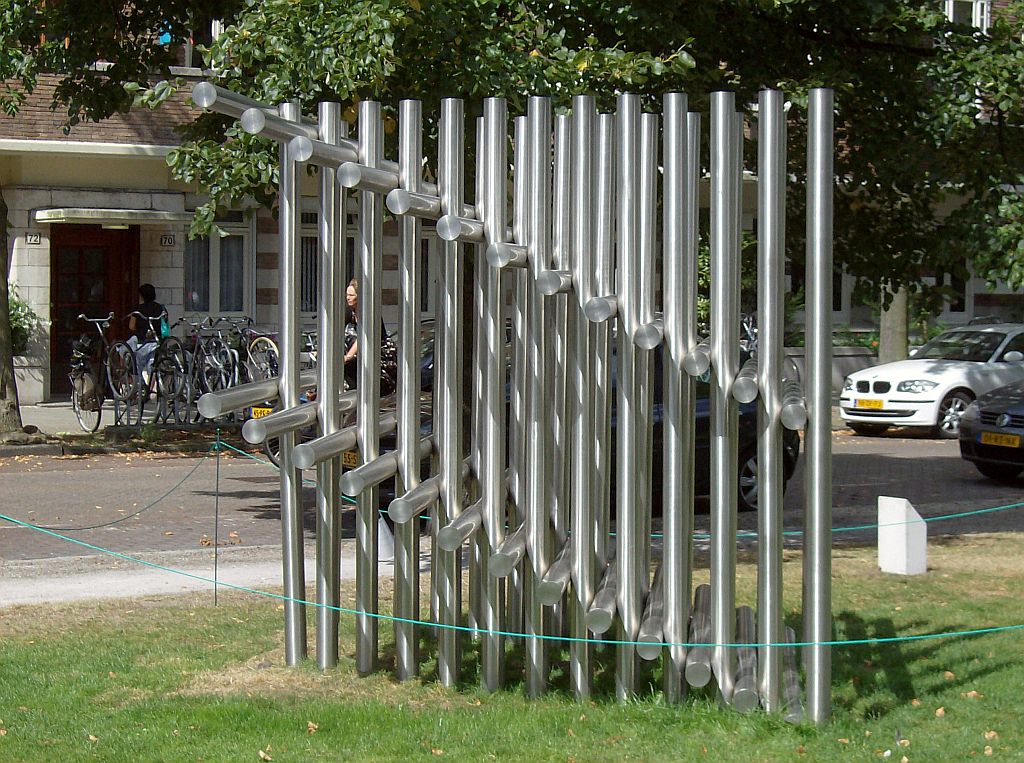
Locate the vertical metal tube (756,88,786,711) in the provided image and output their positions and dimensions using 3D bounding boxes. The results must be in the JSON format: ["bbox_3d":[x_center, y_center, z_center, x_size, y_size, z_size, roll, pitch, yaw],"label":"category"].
[{"bbox_3d":[1.081,0.082,10.465,0.102,2.605,0.102,1,3,5],"label":"vertical metal tube"}]

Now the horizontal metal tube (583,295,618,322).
[{"bbox_3d":[0.465,-0.349,11.343,0.102,0.102,2.500,0,3,5],"label":"horizontal metal tube"}]

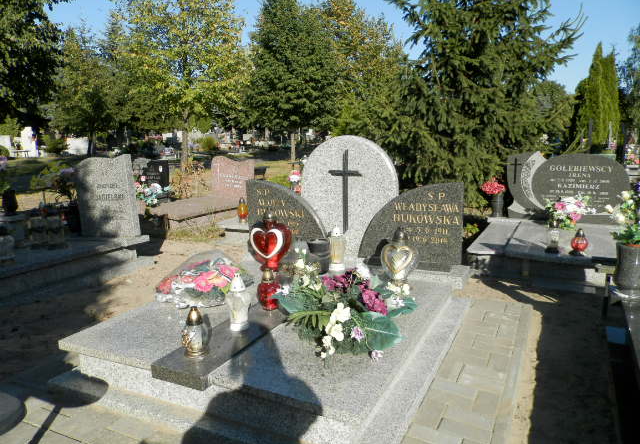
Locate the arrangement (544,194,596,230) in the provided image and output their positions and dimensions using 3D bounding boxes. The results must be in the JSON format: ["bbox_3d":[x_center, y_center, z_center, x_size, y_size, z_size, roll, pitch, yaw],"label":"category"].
[{"bbox_3d":[2.321,-0.088,4.300,0.440,0.350,0.360,2,11,27],"label":"arrangement"}]

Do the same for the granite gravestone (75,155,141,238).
[{"bbox_3d":[-2.429,-0.280,5.269,0.800,0.890,0.100,1,10,24],"label":"granite gravestone"}]

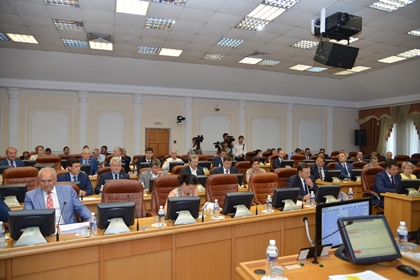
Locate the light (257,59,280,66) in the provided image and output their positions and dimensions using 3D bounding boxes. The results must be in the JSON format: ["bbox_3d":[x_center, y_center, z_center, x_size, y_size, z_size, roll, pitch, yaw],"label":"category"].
[{"bbox_3d":[1.809,-2.342,8.522,0.600,0.070,0.600,1,0,-19],"label":"light"}]

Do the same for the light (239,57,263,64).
[{"bbox_3d":[1.236,-2.354,8.389,0.600,0.090,0.600,0,0,-19],"label":"light"}]

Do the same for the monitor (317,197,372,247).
[{"bbox_3d":[1.112,0.700,2.285,0.630,0.375,0.090,1,0,-24],"label":"monitor"}]

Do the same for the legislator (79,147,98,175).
[{"bbox_3d":[-2.540,0.860,5.820,0.540,1.330,0.720,0,0,-20],"label":"legislator"}]

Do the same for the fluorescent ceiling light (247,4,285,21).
[{"bbox_3d":[1.044,-2.334,5.119,0.600,0.070,0.600,1,0,-19],"label":"fluorescent ceiling light"}]

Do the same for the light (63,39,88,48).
[{"bbox_3d":[-3.263,-2.353,6.810,0.600,0.070,0.600,1,0,-19],"label":"light"}]

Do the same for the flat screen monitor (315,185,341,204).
[{"bbox_3d":[1.509,0.716,3.580,0.340,0.280,0.180,0,0,-9],"label":"flat screen monitor"}]

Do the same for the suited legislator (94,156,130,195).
[{"bbox_3d":[-1.460,0.945,4.330,0.560,1.340,0.750,1,0,-25],"label":"suited legislator"}]

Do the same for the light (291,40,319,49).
[{"bbox_3d":[2.372,-2.387,6.963,0.600,0.080,0.600,1,0,-19],"label":"light"}]

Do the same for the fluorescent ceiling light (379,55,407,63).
[{"bbox_3d":[5.134,-2.289,7.908,0.600,0.080,0.600,0,0,-19],"label":"fluorescent ceiling light"}]

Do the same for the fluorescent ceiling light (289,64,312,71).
[{"bbox_3d":[2.914,-2.340,8.975,0.600,0.080,0.600,0,0,-19],"label":"fluorescent ceiling light"}]

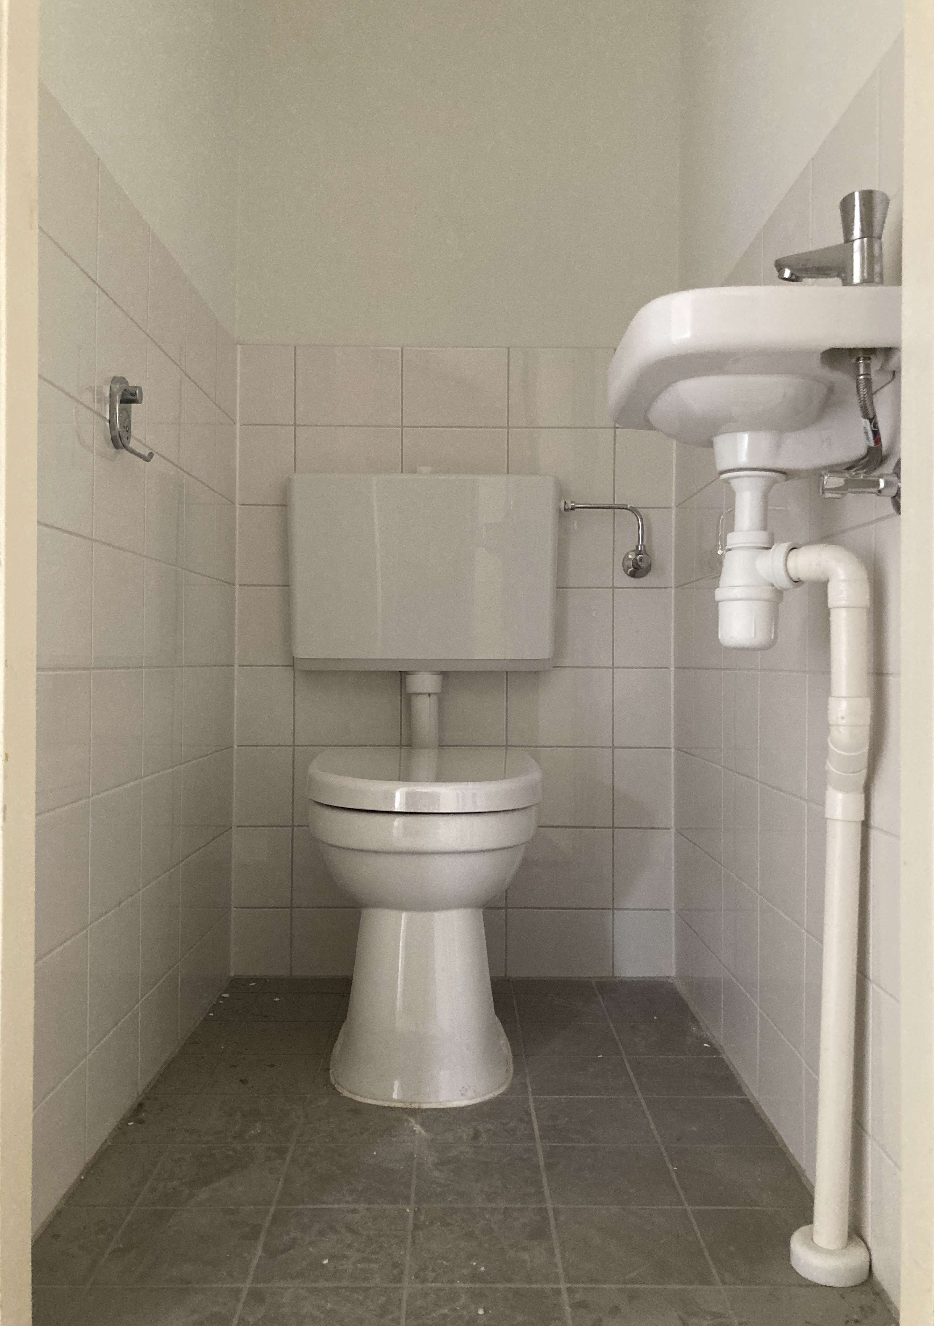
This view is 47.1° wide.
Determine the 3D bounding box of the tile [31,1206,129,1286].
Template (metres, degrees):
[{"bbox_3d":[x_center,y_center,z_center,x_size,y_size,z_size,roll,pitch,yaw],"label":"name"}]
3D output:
[{"bbox_3d":[-0.399,0.593,1.087,0.080,0.010,0.147,0,0,-1],"label":"tile"}]

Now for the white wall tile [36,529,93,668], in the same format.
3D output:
[{"bbox_3d":[-0.440,-0.067,1.146,0.010,0.148,0.197,0,0,0],"label":"white wall tile"}]

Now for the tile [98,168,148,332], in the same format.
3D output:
[{"bbox_3d":[-0.442,-0.524,1.363,0.010,0.148,0.202,0,0,0],"label":"tile"}]

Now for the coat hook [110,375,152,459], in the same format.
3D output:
[{"bbox_3d":[-0.415,-0.304,1.325,0.046,0.106,0.049,0,0,0],"label":"coat hook"}]

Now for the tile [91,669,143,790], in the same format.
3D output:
[{"bbox_3d":[-0.442,0.082,1.350,0.009,0.148,0.194,0,0,0],"label":"tile"}]

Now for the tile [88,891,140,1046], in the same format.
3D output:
[{"bbox_3d":[-0.450,0.385,1.368,0.010,0.149,0.195,0,0,0],"label":"tile"}]

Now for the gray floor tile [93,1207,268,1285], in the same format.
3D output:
[{"bbox_3d":[-0.278,0.582,1.068,0.145,0.009,0.147,0,0,0],"label":"gray floor tile"}]

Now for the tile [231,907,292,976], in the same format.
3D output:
[{"bbox_3d":[-0.381,0.521,2.014,0.106,0.129,0.010,0,0,0],"label":"tile"}]

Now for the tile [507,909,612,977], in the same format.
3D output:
[{"bbox_3d":[0.174,0.528,2.037,0.199,0.123,0.010,0,0,0],"label":"tile"}]

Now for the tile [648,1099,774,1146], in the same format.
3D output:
[{"bbox_3d":[0.314,0.600,1.397,0.144,0.010,0.146,0,0,0],"label":"tile"}]

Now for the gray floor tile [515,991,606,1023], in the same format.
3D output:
[{"bbox_3d":[0.160,0.598,1.844,0.148,0.010,0.148,0,0,0],"label":"gray floor tile"}]

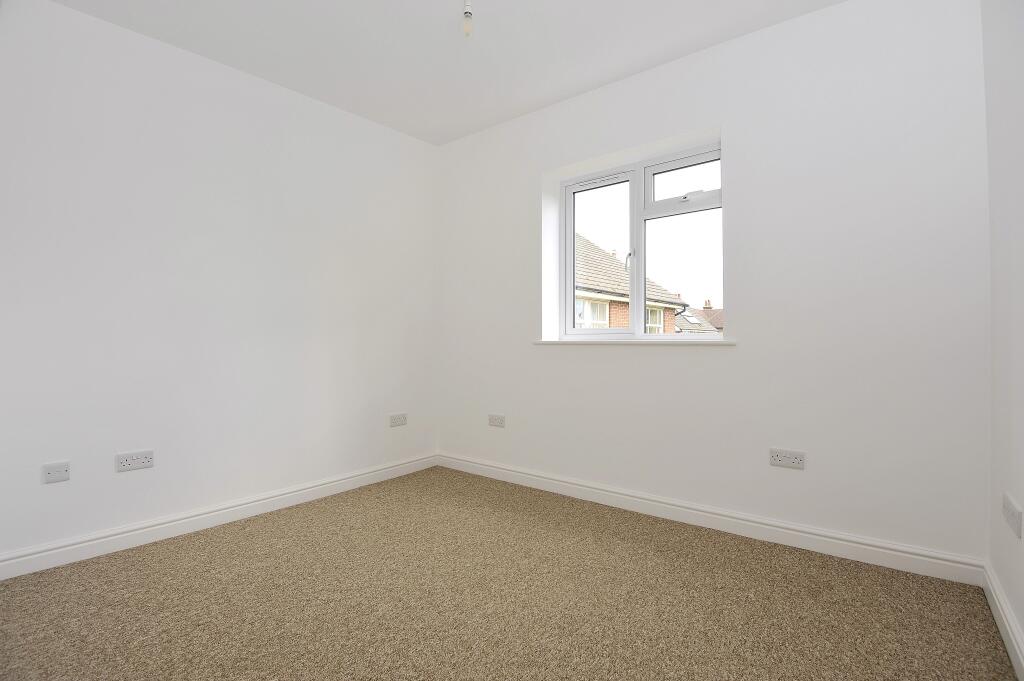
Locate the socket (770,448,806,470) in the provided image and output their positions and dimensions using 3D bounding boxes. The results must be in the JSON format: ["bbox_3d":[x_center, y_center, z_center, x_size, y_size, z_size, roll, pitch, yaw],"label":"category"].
[{"bbox_3d":[1.353,0.583,2.227,0.146,0.086,0.012,0,0,37],"label":"socket"}]

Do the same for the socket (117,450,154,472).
[{"bbox_3d":[-1.861,0.599,2.249,0.012,0.086,0.146,0,0,42],"label":"socket"}]

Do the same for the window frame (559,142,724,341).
[{"bbox_3d":[0.810,-0.570,2.925,1.140,1.130,0.075,0,0,37],"label":"window frame"}]

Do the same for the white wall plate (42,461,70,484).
[{"bbox_3d":[-1.914,0.554,1.910,0.011,0.086,0.086,0,0,40],"label":"white wall plate"}]

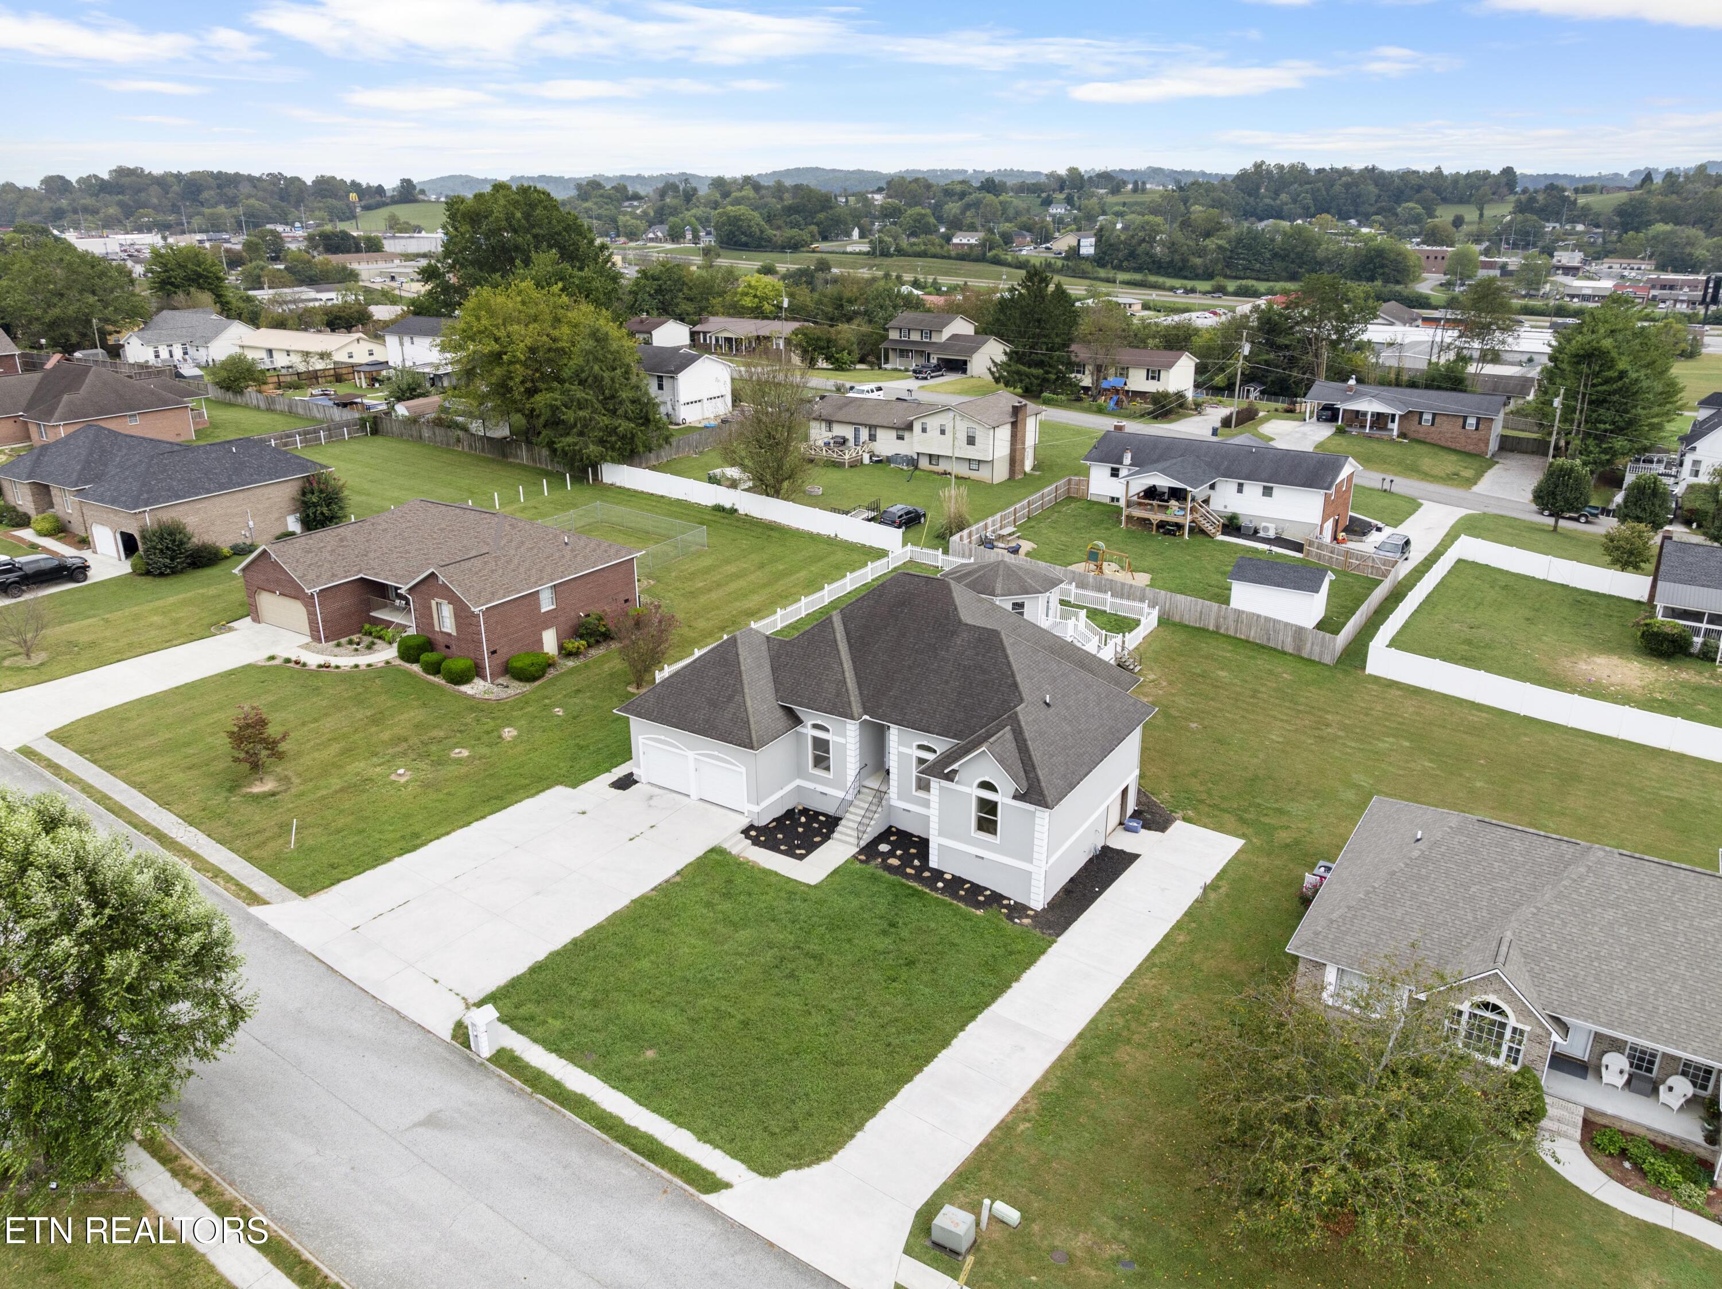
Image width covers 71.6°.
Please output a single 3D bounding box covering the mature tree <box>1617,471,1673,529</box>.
[{"bbox_3d":[64.016,-11.092,97.307,4.600,6.030,4.600,13,24,32],"label":"mature tree"}]

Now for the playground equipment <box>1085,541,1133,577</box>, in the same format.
[{"bbox_3d":[18.250,-6.283,86.624,3.800,2.400,2.200,12,24,31],"label":"playground equipment"}]

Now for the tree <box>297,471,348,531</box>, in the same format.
[{"bbox_3d":[-38.276,-10.159,84.917,3.214,4.346,3.214,-9,22,-23],"label":"tree"}]

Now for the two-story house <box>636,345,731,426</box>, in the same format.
[{"bbox_3d":[-21.726,-28.933,131.766,13.200,6.590,9.500,13,24,33],"label":"two-story house"}]

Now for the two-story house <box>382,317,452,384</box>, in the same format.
[{"bbox_3d":[-51.893,-37.027,149.449,12.500,7.400,9.400,12,23,31],"label":"two-story house"}]

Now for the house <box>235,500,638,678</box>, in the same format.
[{"bbox_3d":[-26.346,-4.798,75.511,19.300,7.000,16.500,12,24,31],"label":"house"}]

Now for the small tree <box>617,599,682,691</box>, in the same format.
[{"bbox_3d":[-11.435,0.107,63.332,3.400,4.850,3.400,-1,20,0],"label":"small tree"}]

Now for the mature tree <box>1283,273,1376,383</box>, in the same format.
[{"bbox_3d":[65.401,-43.283,167.222,12.113,16.231,12.113,7,21,20],"label":"mature tree"}]

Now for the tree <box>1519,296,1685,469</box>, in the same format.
[{"bbox_3d":[73.815,-26.000,119.498,13.960,16.737,13.960,12,23,29],"label":"tree"}]

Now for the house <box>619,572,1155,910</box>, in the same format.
[{"bbox_3d":[2.029,2.289,56.920,21.438,10.566,17.069,12,23,31],"label":"house"}]

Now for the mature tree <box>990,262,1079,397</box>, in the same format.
[{"bbox_3d":[21.962,-38.959,148.148,11.000,16.600,11.000,-1,20,0],"label":"mature tree"}]

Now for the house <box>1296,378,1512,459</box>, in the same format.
[{"bbox_3d":[62.128,-26.296,137.137,20.900,6.200,10.200,16,26,37],"label":"house"}]

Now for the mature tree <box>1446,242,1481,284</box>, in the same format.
[{"bbox_3d":[215.623,-136.492,426.993,11.800,13.770,11.800,9,22,24],"label":"mature tree"}]

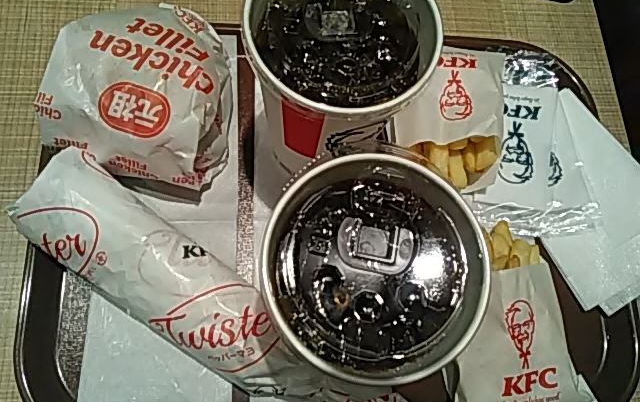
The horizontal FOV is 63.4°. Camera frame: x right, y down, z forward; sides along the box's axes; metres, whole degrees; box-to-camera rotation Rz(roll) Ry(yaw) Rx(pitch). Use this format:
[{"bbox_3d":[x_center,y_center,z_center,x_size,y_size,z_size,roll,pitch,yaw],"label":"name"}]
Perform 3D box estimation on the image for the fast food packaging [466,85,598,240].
[{"bbox_3d":[0.153,-0.038,0.369,0.088,0.012,0.128,1,70,-8],"label":"fast food packaging"}]

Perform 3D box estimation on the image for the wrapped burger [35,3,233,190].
[{"bbox_3d":[-0.110,-0.071,0.315,0.107,0.066,0.108,1,70,-8],"label":"wrapped burger"}]

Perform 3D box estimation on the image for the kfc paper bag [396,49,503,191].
[{"bbox_3d":[0.092,-0.061,0.358,0.085,0.034,0.118,1,70,-8],"label":"kfc paper bag"}]

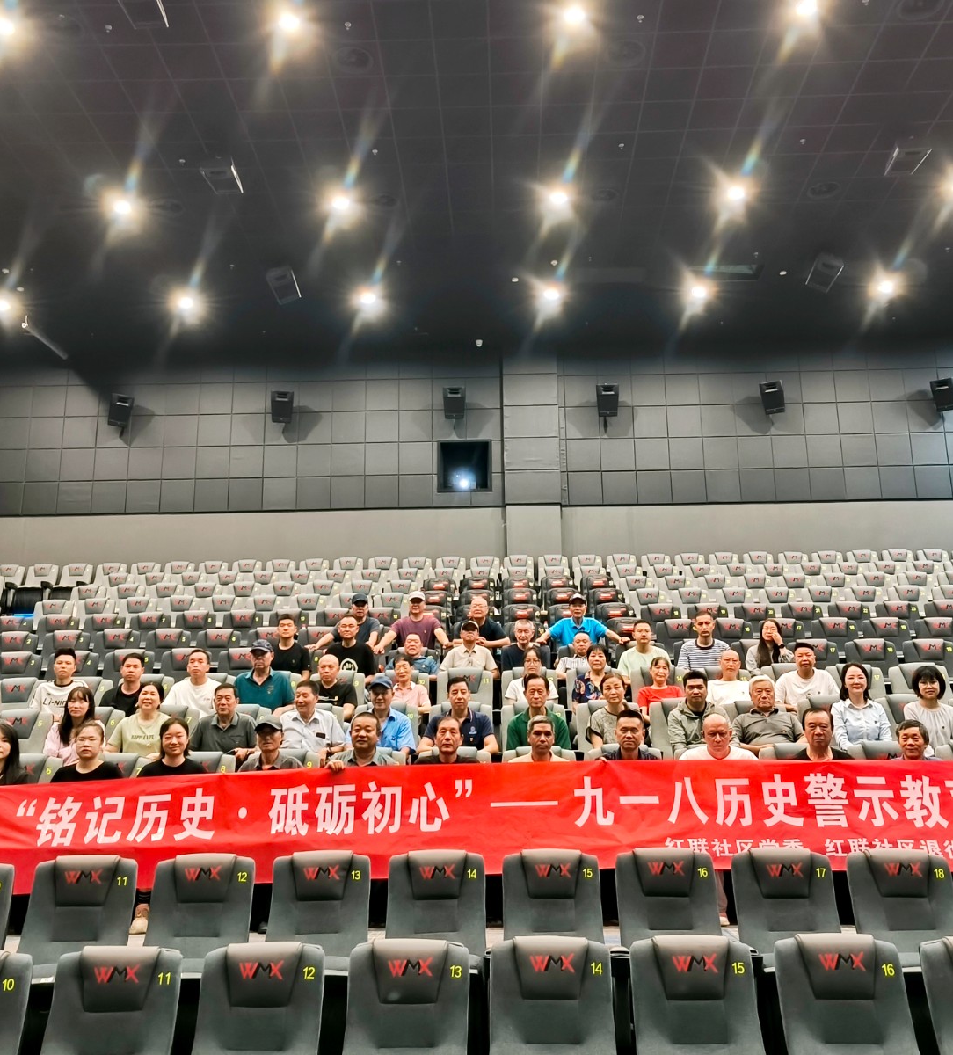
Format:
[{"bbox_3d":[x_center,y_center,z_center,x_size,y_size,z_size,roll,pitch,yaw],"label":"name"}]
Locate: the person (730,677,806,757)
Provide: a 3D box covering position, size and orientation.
[{"bbox_3d":[2.114,1.613,6.536,0.550,1.166,0.780,-3,-13,11],"label":"person"}]

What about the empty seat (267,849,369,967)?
[{"bbox_3d":[-0.748,2.035,4.296,0.540,0.950,0.680,0,-13,-3],"label":"empty seat"}]

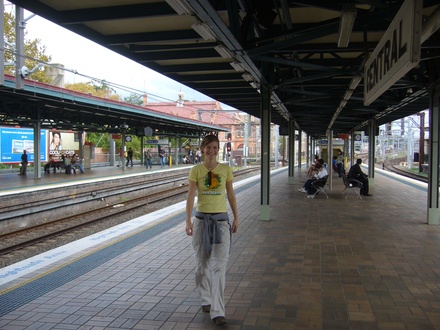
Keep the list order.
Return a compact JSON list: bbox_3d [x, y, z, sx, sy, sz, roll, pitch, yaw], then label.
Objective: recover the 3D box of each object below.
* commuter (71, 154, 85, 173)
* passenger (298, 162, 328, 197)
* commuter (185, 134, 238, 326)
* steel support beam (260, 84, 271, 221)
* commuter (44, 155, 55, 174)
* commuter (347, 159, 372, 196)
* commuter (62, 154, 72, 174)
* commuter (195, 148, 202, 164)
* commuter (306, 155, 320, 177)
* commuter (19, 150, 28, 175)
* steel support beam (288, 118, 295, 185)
[{"bbox_3d":[-9.269,-0.050,29.000,0.820,1.220,0.520,0,2,12],"label":"commuter"},{"bbox_3d":[3.057,0.490,14.500,0.880,1.130,0.520,0,2,12],"label":"passenger"},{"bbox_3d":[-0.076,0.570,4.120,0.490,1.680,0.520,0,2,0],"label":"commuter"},{"bbox_3d":[1.016,-0.289,9.930,0.220,3.000,0.220,0,2,12],"label":"steel support beam"},{"bbox_3d":[-10.807,-0.023,28.200,0.700,1.220,0.480,0,2,12],"label":"commuter"},{"bbox_3d":[4.667,0.425,14.800,0.800,1.240,0.520,0,2,12],"label":"commuter"},{"bbox_3d":[-9.637,-0.026,28.300,0.680,1.220,0.480,0,2,12],"label":"commuter"},{"bbox_3d":[-2.278,-0.957,48.500,0.500,1.700,0.380,-1,2,-30],"label":"commuter"},{"bbox_3d":[5.243,0.096,25.000,0.800,1.200,0.500,0,2,12],"label":"commuter"},{"bbox_3d":[-12.411,-0.213,28.200,0.380,1.600,0.500,1,2,15],"label":"commuter"},{"bbox_3d":[3.263,-0.632,20.250,0.230,2.980,0.230,0,2,12],"label":"steel support beam"}]

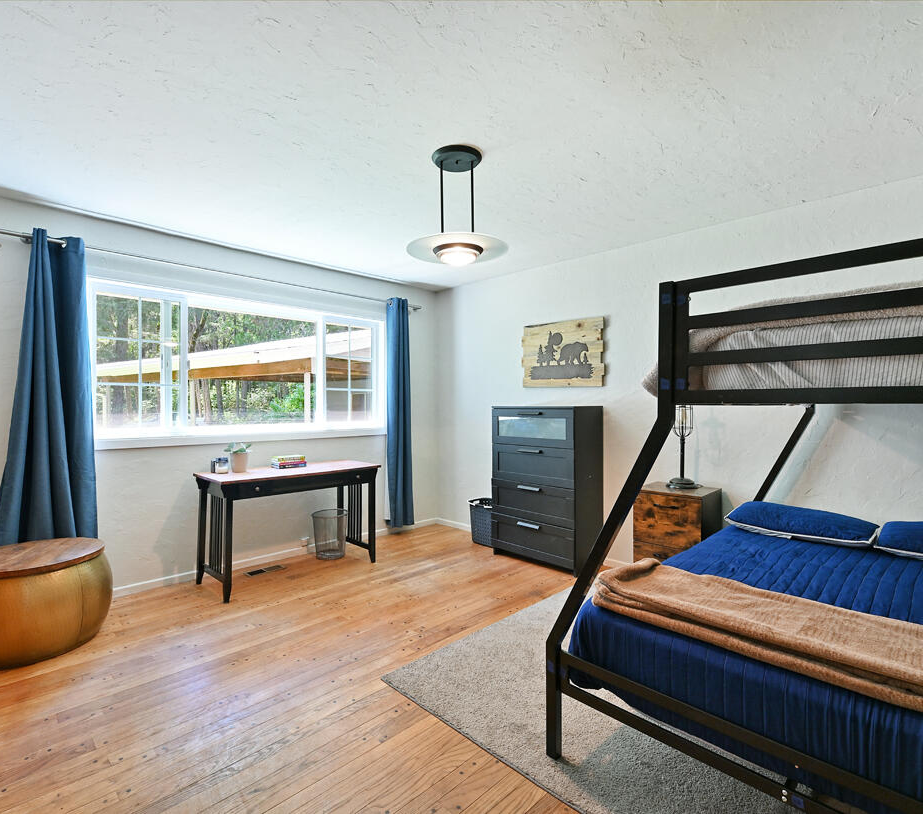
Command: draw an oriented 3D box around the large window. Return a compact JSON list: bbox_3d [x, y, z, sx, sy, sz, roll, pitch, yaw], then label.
[{"bbox_3d":[-1.551,-0.311,3.779,2.260,1.030,0.100,-1,1,-44],"label":"large window"}]

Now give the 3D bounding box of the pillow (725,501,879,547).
[{"bbox_3d":[1.882,0.620,2.655,0.660,0.140,0.430,0,1,44],"label":"pillow"}]

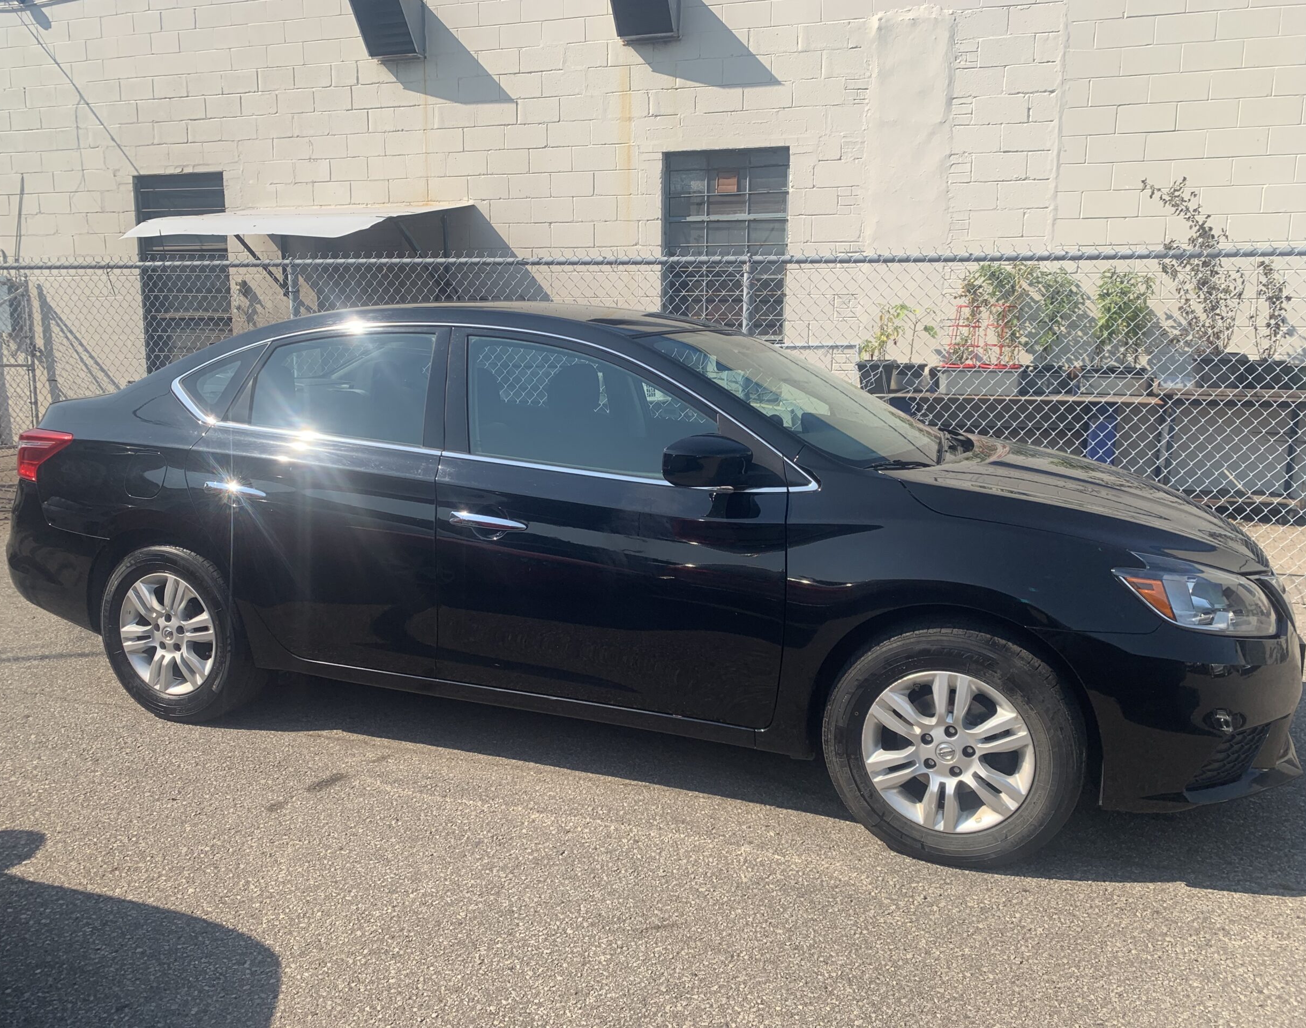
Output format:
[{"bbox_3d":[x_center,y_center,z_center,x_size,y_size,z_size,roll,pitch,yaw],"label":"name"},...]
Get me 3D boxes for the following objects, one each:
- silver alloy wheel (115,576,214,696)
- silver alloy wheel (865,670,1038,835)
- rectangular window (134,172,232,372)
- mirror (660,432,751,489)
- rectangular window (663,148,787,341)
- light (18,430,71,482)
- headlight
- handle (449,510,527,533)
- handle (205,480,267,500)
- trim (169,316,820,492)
[{"bbox_3d":[-1.710,0.420,3.759,0.443,0.443,0.170,5,10,21],"label":"silver alloy wheel"},{"bbox_3d":[0.808,0.620,2.795,0.443,0.443,0.170,5,10,23],"label":"silver alloy wheel"},{"bbox_3d":[-4.623,-2.327,10.237,1.080,2.020,0.120,4,10,18],"label":"rectangular window"},{"bbox_3d":[0.154,-0.145,2.774,0.220,0.152,0.230,5,10,21],"label":"mirror"},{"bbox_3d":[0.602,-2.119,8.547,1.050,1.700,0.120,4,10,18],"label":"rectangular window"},{"bbox_3d":[-2.257,-0.233,3.964,0.410,0.220,0.290,4,11,21],"label":"light"},{"bbox_3d":[1.400,0.222,2.655,0.450,0.225,0.420,5,10,21],"label":"headlight"},{"bbox_3d":[-0.501,0.019,3.122,0.272,0.048,0.050,5,10,21],"label":"handle"},{"bbox_3d":[-1.403,-0.081,3.465,0.272,0.048,0.050,5,10,21],"label":"handle"},{"bbox_3d":[-0.608,-0.372,3.262,2.360,0.465,0.240,5,10,21],"label":"trim"}]

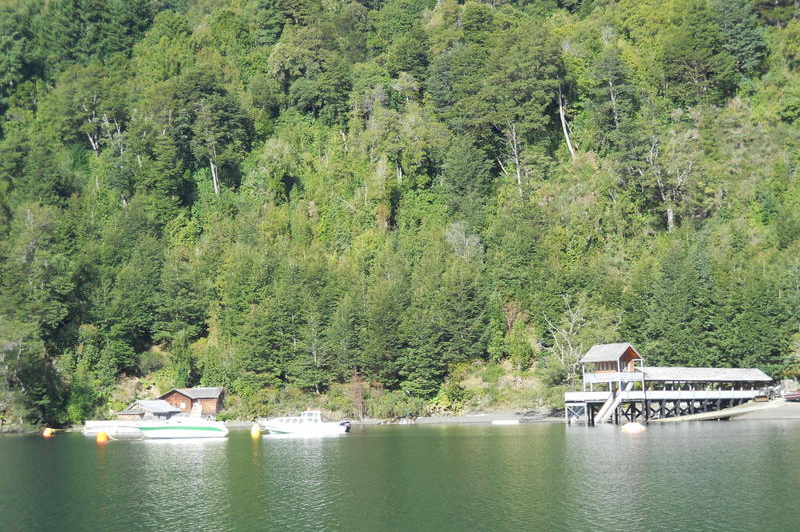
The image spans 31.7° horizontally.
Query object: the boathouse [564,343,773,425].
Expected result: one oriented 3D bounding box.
[{"bbox_3d":[32.836,14.269,171.000,27.000,9.400,6.800,3,-7,-31],"label":"boathouse"}]

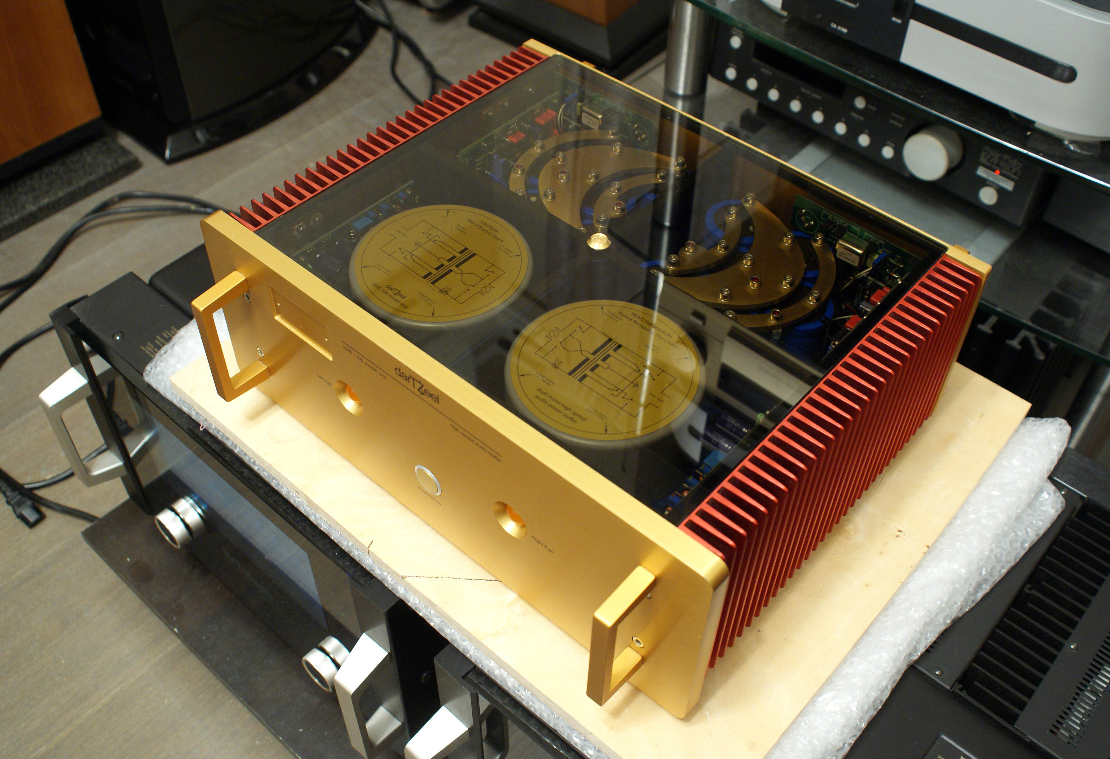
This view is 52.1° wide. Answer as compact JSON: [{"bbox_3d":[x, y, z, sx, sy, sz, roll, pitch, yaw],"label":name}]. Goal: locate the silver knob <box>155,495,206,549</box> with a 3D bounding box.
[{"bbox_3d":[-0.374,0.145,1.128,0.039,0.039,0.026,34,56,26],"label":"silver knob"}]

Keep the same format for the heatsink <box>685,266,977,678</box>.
[{"bbox_3d":[0.177,0.058,0.753,0.031,0.155,0.308,34,55,26],"label":"heatsink"}]

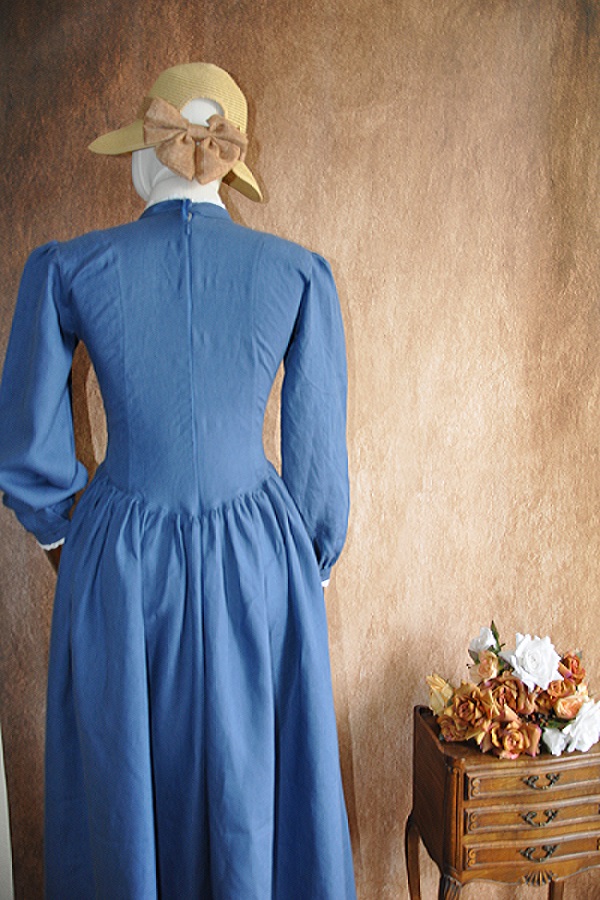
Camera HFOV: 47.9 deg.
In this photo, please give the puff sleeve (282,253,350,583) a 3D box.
[{"bbox_3d":[0.030,-0.049,1.245,0.120,0.600,0.180,-2,8,-14],"label":"puff sleeve"}]

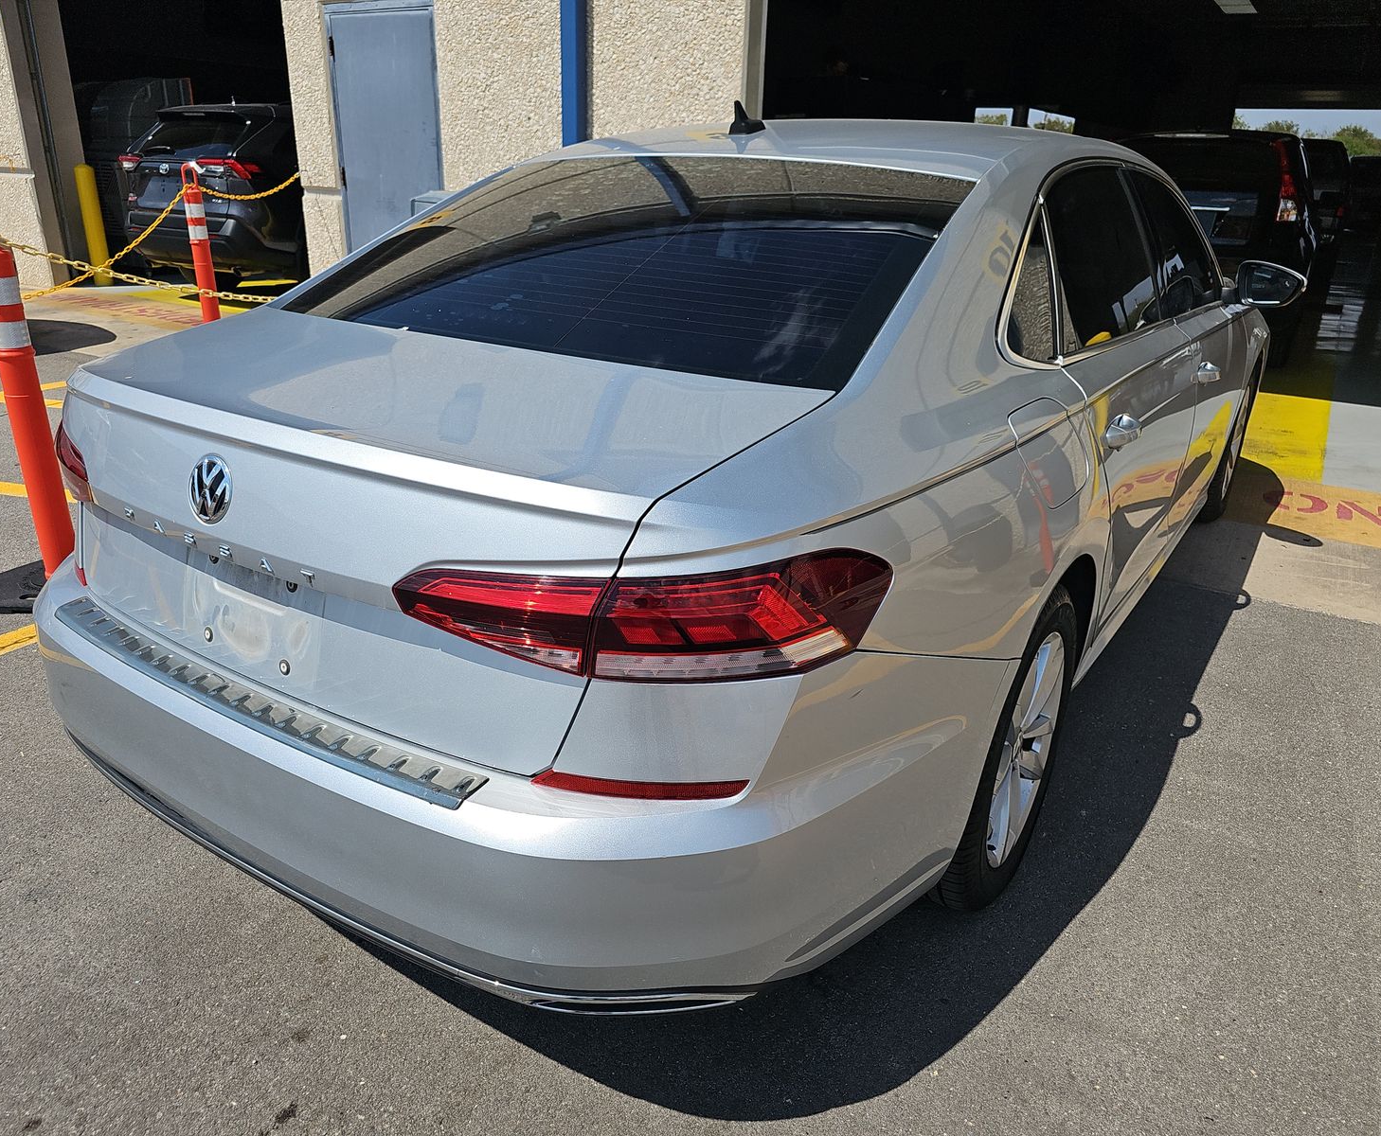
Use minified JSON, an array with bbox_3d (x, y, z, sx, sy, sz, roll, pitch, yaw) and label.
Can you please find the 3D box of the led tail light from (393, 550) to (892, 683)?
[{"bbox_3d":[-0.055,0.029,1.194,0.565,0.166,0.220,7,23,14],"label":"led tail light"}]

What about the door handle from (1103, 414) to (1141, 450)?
[{"bbox_3d":[0.760,-0.240,1.770,0.050,0.045,0.196,15,26,30],"label":"door handle"}]

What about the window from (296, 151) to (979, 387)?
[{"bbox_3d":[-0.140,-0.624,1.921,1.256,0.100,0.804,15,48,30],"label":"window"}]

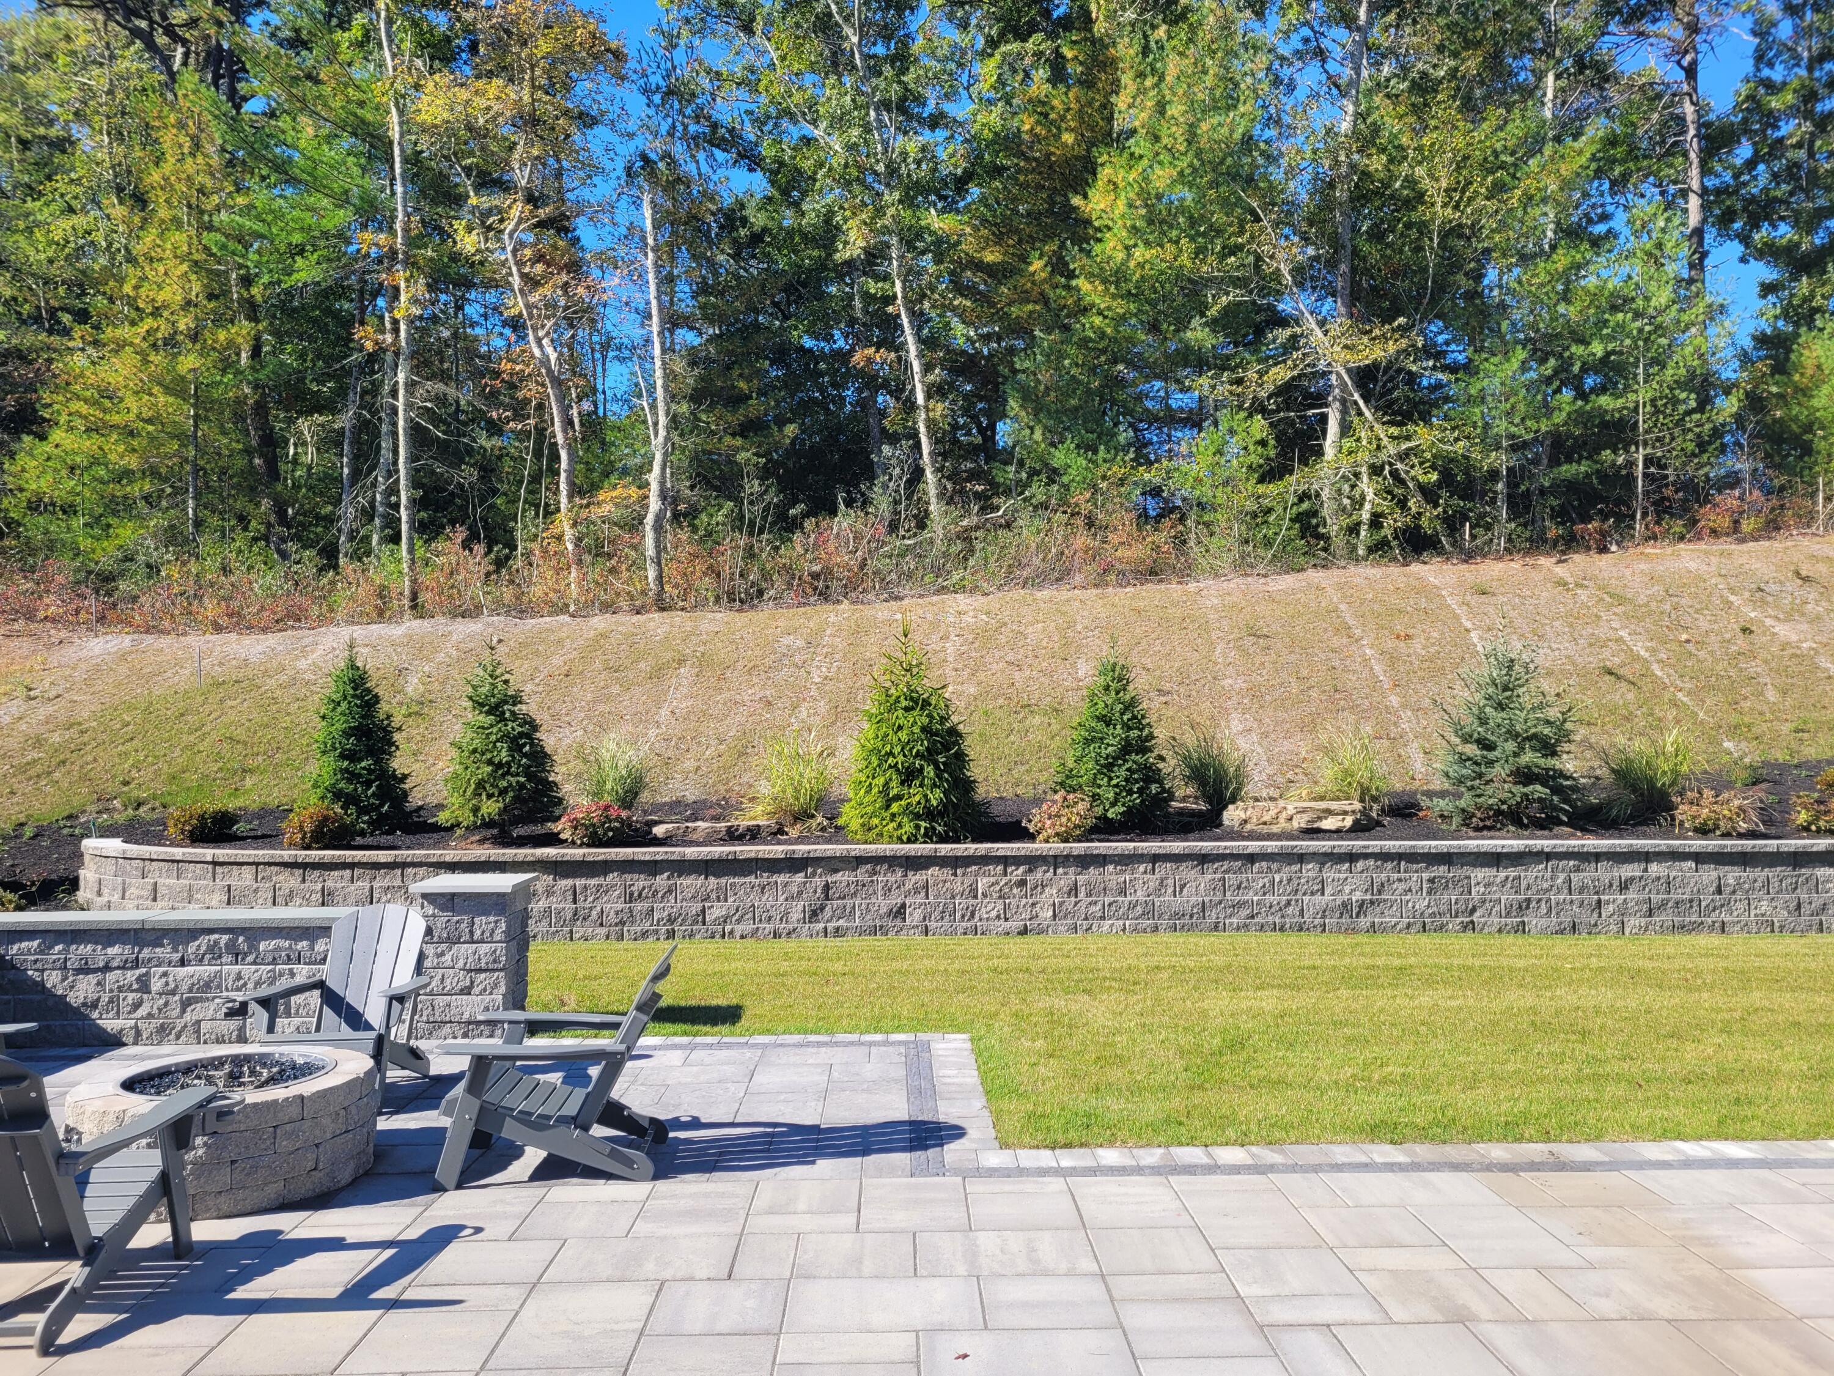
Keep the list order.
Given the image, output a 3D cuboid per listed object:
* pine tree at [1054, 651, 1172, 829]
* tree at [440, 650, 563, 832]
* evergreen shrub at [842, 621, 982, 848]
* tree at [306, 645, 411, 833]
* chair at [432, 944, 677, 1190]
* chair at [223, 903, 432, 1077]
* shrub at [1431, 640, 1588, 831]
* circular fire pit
[{"bbox_3d":[1.945,0.483,13.650,1.173,1.832,1.173,0,-2,-1],"label":"pine tree"},{"bbox_3d":[-4.019,0.505,13.300,1.191,1.854,1.191,0,-2,-1],"label":"tree"},{"bbox_3d":[-0.062,0.412,13.200,1.373,2.156,1.373,0,-2,-1],"label":"evergreen shrub"},{"bbox_3d":[-5.497,0.493,13.550,1.018,1.903,1.018,0,-2,-1],"label":"tree"},{"bbox_3d":[-1.467,1.545,5.792,0.940,0.905,0.770,0,-2,-4],"label":"chair"},{"bbox_3d":[-2.832,1.586,6.887,0.800,0.905,0.940,0,-2,-2],"label":"chair"},{"bbox_3d":[5.878,0.433,13.650,1.457,1.931,1.457,0,-2,-1],"label":"shrub"},{"bbox_3d":[-2.841,1.800,5.679,1.137,0.404,1.137,0,-2,0],"label":"circular fire pit"}]

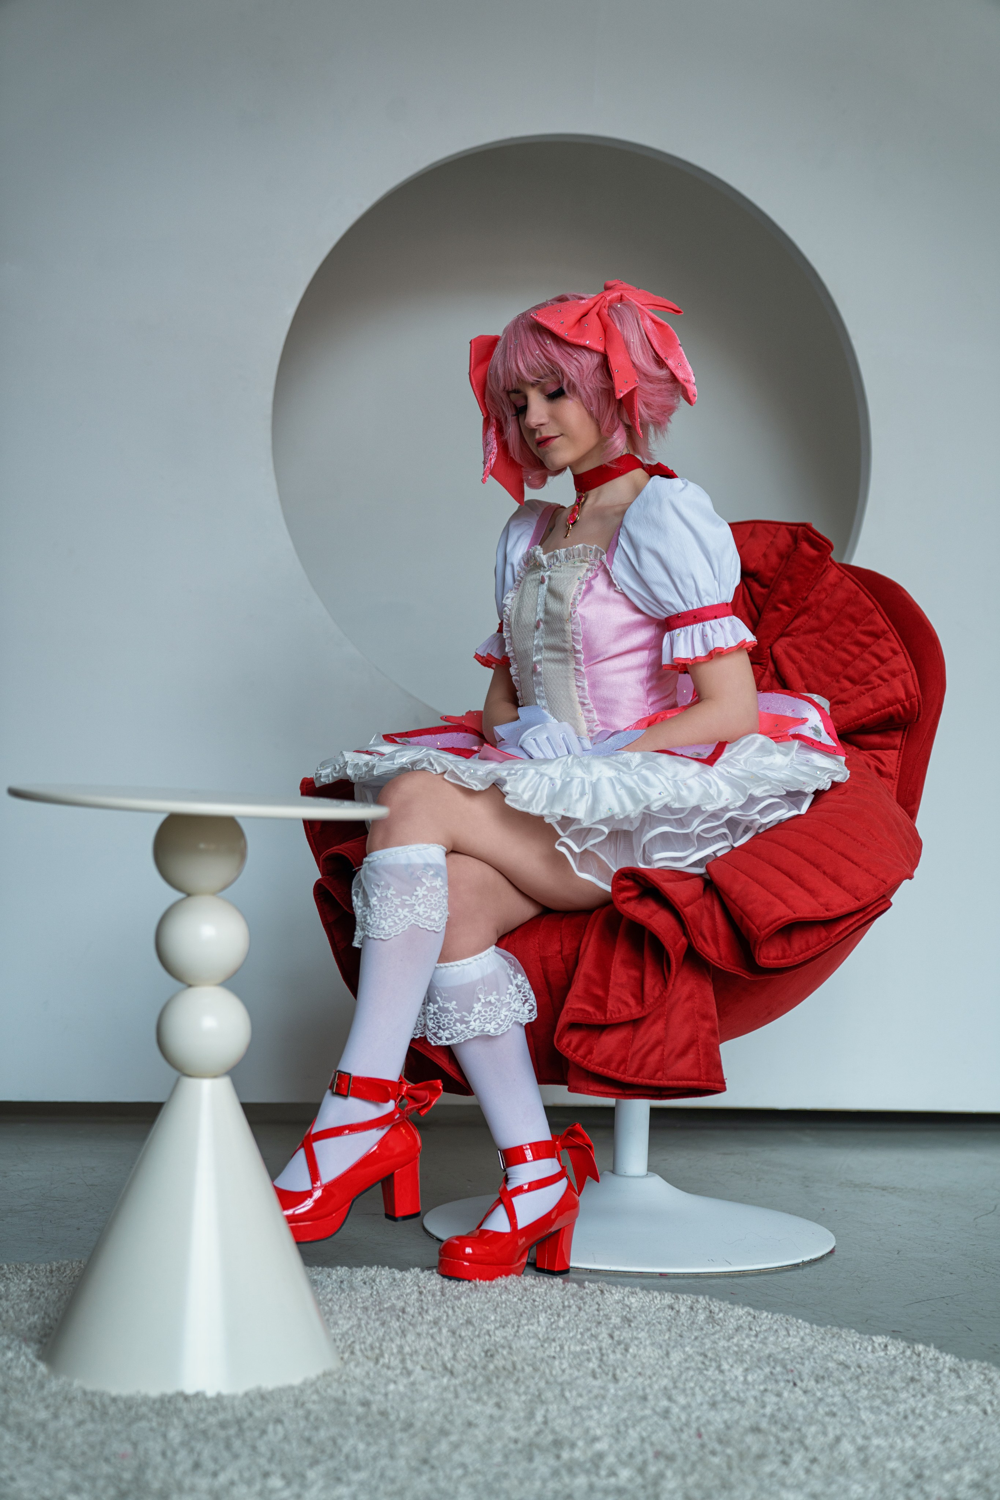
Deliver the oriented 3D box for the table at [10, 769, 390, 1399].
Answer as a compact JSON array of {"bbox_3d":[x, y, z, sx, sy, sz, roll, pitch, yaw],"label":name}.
[{"bbox_3d":[-0.350,0.378,2.436,0.438,0.649,0.438,2,-1,0],"label":"table"}]

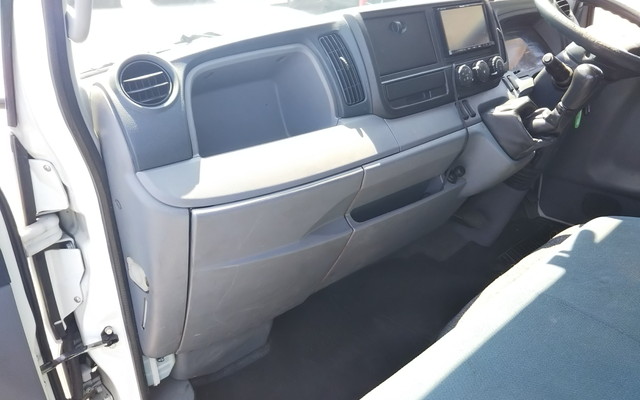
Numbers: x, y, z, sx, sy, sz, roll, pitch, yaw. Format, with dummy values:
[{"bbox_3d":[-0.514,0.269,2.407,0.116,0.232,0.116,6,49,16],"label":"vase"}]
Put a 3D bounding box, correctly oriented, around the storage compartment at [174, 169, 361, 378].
[{"bbox_3d":[-0.112,0.098,0.969,0.305,0.335,0.180,-18,38,-33],"label":"storage compartment"}]

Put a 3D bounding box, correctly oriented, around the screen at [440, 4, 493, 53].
[{"bbox_3d":[0.315,-0.374,1.213,0.176,0.099,0.027,-22,7,-38],"label":"screen"}]

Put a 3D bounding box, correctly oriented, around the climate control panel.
[{"bbox_3d":[0.352,-0.277,1.215,0.180,0.064,0.035,-22,7,-38],"label":"climate control panel"}]

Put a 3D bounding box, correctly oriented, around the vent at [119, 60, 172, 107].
[{"bbox_3d":[-0.254,-0.169,0.813,0.078,0.078,0.030,-18,1,-34],"label":"vent"}]

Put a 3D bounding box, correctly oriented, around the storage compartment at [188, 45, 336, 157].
[{"bbox_3d":[-0.129,-0.179,0.965,0.305,0.145,0.150,-22,19,-38],"label":"storage compartment"}]

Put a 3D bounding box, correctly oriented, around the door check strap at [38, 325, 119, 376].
[{"bbox_3d":[-0.342,0.208,0.786,0.115,0.030,0.030,-22,33,-38],"label":"door check strap"}]

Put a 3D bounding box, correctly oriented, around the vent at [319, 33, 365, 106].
[{"bbox_3d":[0.036,-0.239,1.020,0.048,0.130,0.030,-14,4,-28],"label":"vent"}]

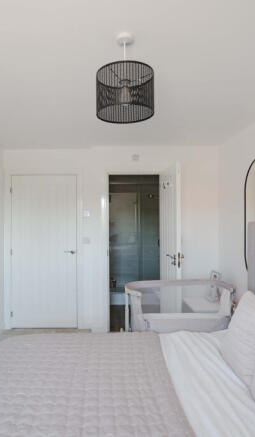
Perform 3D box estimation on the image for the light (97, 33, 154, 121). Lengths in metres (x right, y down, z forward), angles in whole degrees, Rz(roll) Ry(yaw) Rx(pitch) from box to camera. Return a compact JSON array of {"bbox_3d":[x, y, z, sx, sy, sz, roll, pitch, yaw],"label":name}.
[{"bbox_3d":[-0.011,-0.723,1.485,0.292,0.392,0.292,0,0,0],"label":"light"}]

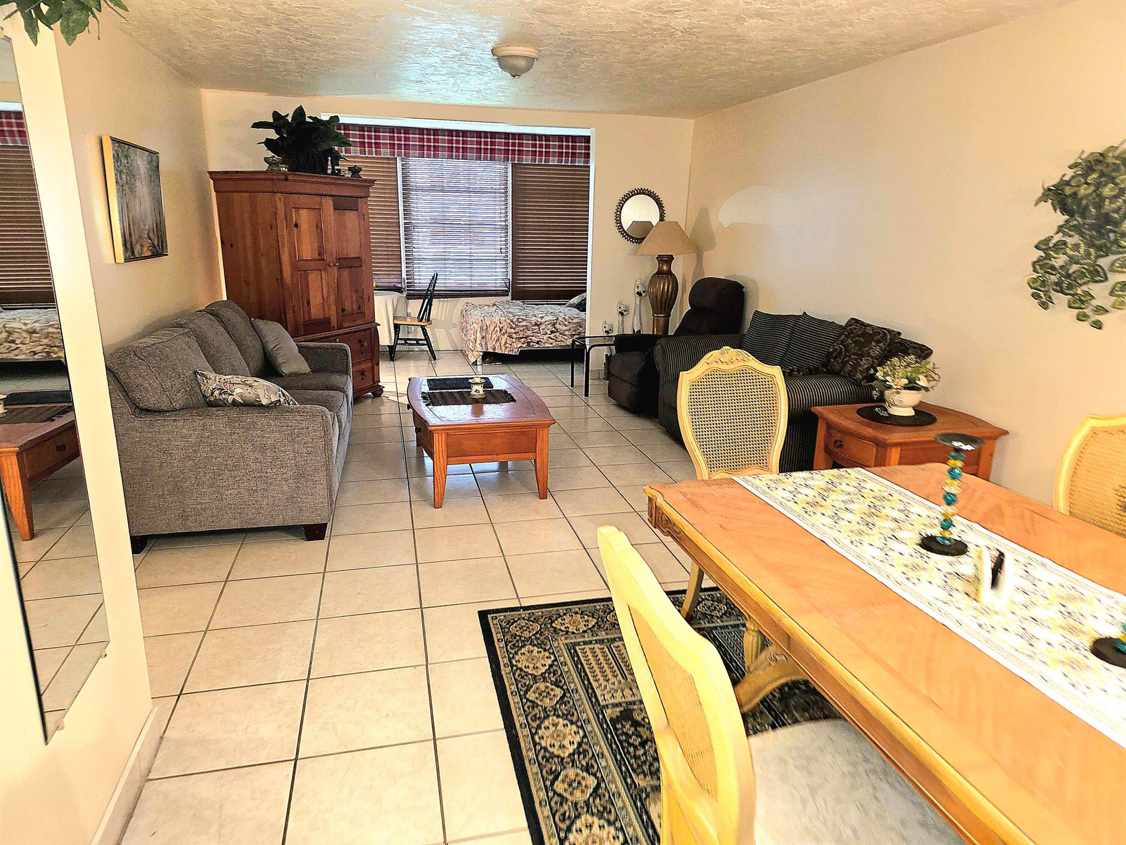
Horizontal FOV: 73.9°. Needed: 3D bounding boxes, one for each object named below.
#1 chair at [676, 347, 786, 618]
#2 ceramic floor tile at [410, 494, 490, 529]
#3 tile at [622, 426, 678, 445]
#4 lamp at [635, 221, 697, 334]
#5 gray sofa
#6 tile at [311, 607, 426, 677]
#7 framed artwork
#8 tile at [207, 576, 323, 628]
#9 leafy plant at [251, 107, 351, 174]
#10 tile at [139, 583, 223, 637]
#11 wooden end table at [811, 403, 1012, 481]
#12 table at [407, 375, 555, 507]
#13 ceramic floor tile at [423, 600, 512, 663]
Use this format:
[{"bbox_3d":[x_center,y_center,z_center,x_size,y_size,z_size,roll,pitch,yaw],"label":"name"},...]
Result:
[{"bbox_3d":[0.659,0.306,2.659,0.480,1.076,0.560,-3,15,-15],"label":"chair"},{"bbox_3d":[-0.614,0.494,4.073,0.398,0.010,0.398,-3,16,-13],"label":"ceramic floor tile"},{"bbox_3d":[0.661,0.107,5.567,0.398,0.010,0.398,-3,16,-13],"label":"tile"},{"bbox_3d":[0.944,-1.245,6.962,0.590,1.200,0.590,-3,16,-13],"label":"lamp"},{"bbox_3d":[-1.804,-0.129,4.385,0.975,0.967,2.108,-3,16,-13],"label":"gray sofa"},{"bbox_3d":[-0.719,0.818,2.785,0.402,0.012,0.406,-3,15,-13],"label":"tile"},{"bbox_3d":[-2.381,-1.234,4.206,0.036,0.608,0.863,-3,15,-13],"label":"framed artwork"},{"bbox_3d":[-1.208,0.736,3.083,0.398,0.010,0.398,-3,16,-13],"label":"tile"},{"bbox_3d":[-2.050,-2.171,5.868,0.680,0.510,0.580,-3,16,-13],"label":"leafy plant"},{"bbox_3d":[-1.600,0.756,2.992,0.398,0.010,0.398,-3,16,-13],"label":"tile"},{"bbox_3d":[1.682,0.281,3.752,0.738,0.596,0.625,-3,16,-13],"label":"wooden end table"},{"bbox_3d":[-0.555,0.072,4.707,0.770,0.475,1.280,-3,16,-16],"label":"table"},{"bbox_3d":[-0.331,0.799,2.879,0.396,0.010,0.396,-3,16,-13],"label":"ceramic floor tile"}]

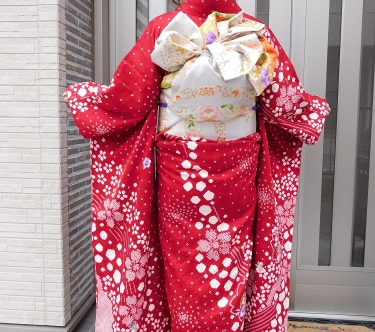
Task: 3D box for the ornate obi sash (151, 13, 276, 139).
[{"bbox_3d":[0.075,-0.284,1.448,0.390,0.400,0.310,1,6,0],"label":"ornate obi sash"}]

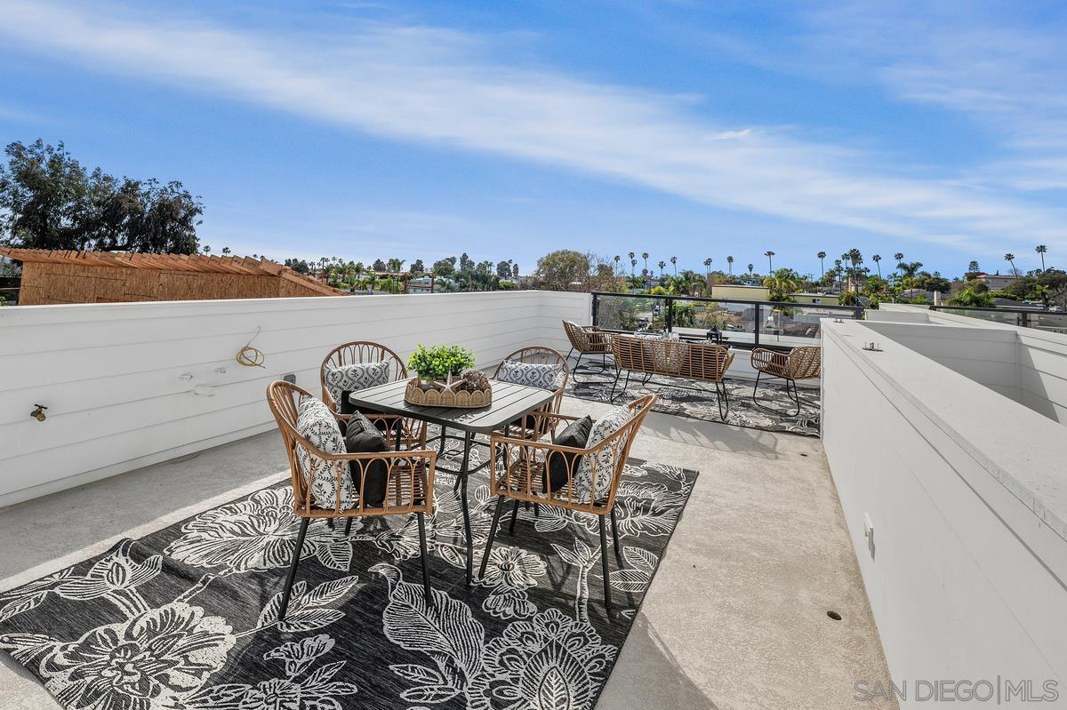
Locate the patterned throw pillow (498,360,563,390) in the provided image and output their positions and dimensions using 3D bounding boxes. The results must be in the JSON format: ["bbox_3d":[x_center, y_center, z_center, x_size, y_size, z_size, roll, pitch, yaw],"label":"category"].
[{"bbox_3d":[-0.051,0.256,3.308,0.450,0.420,0.140,5,-5,22],"label":"patterned throw pillow"}]

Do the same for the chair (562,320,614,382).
[{"bbox_3d":[0.773,-0.047,6.583,0.660,0.760,0.660,1,9,0],"label":"chair"}]

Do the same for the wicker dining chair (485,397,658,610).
[{"bbox_3d":[0.175,0.610,2.262,0.650,0.860,0.560,5,10,21],"label":"wicker dining chair"}]

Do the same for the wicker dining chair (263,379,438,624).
[{"bbox_3d":[-0.755,0.593,2.188,0.660,0.870,0.570,0,10,-9],"label":"wicker dining chair"}]

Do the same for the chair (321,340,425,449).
[{"bbox_3d":[-1.035,0.425,3.143,0.570,0.870,0.640,-6,12,-37],"label":"chair"}]

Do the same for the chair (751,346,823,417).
[{"bbox_3d":[2.942,0.228,5.311,0.660,0.750,0.660,-3,11,-27],"label":"chair"}]

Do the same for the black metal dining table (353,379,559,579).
[{"bbox_3d":[-0.467,0.576,2.834,1.000,0.705,0.920,7,11,29],"label":"black metal dining table"}]

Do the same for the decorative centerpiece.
[{"bbox_3d":[-0.450,0.135,2.578,0.440,0.260,0.340,1,10,-3],"label":"decorative centerpiece"}]

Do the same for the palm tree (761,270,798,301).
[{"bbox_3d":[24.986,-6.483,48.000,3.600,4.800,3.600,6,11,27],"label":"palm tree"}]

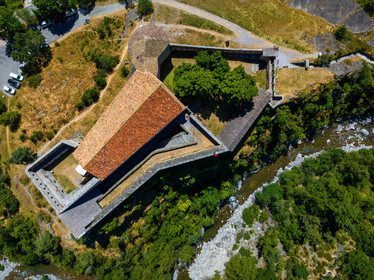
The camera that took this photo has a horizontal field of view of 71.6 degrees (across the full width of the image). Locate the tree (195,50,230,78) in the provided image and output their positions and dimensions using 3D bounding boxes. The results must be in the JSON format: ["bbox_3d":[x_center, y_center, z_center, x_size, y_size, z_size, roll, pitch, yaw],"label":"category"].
[{"bbox_3d":[7.690,-22.760,79.080,10.840,9.840,8.100,0,90,0],"label":"tree"}]

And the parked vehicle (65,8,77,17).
[{"bbox_3d":[-37.600,-41.430,84.200,4.200,1.550,1.800,-22,90,0],"label":"parked vehicle"}]

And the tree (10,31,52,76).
[{"bbox_3d":[-47.470,-26.540,79.650,10.850,10.690,13.010,0,90,0],"label":"tree"}]

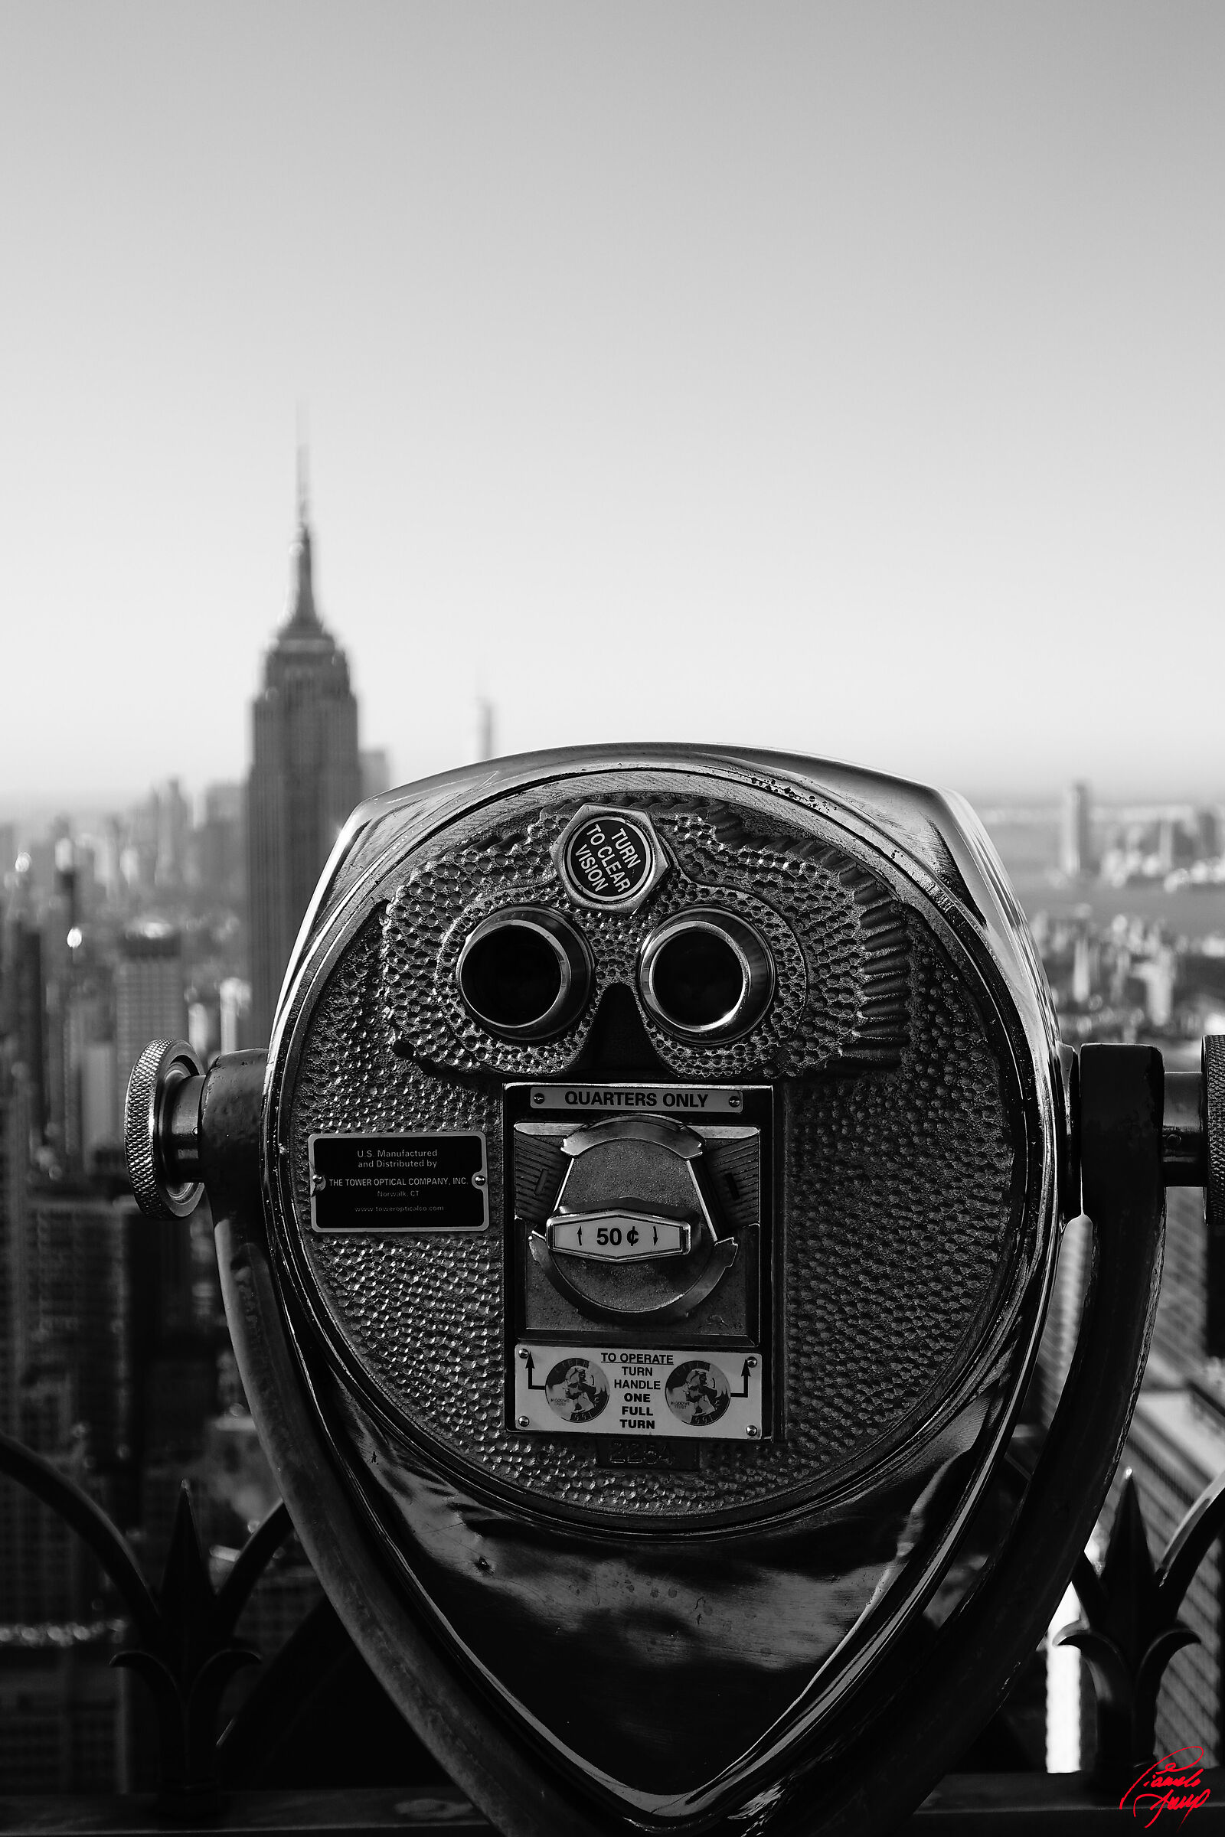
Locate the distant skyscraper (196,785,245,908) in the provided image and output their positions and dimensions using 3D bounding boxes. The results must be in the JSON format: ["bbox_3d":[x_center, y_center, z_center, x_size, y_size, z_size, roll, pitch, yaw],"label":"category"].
[{"bbox_3d":[-894.520,-198.420,6143.830,86.000,248.000,35.000,0,3,-2],"label":"distant skyscraper"}]

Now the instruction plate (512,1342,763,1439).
[{"bbox_3d":[0.010,0.172,0.965,0.091,0.031,0.002,0,0,11],"label":"instruction plate"}]

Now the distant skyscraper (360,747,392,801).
[{"bbox_3d":[-535.640,-224.770,5977.910,62.000,329.000,55.000,0,3,-6],"label":"distant skyscraper"}]

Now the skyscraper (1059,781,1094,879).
[{"bbox_3d":[1180.770,-219.310,6753.970,45.000,238.000,65.000,-1,3,-12],"label":"skyscraper"}]

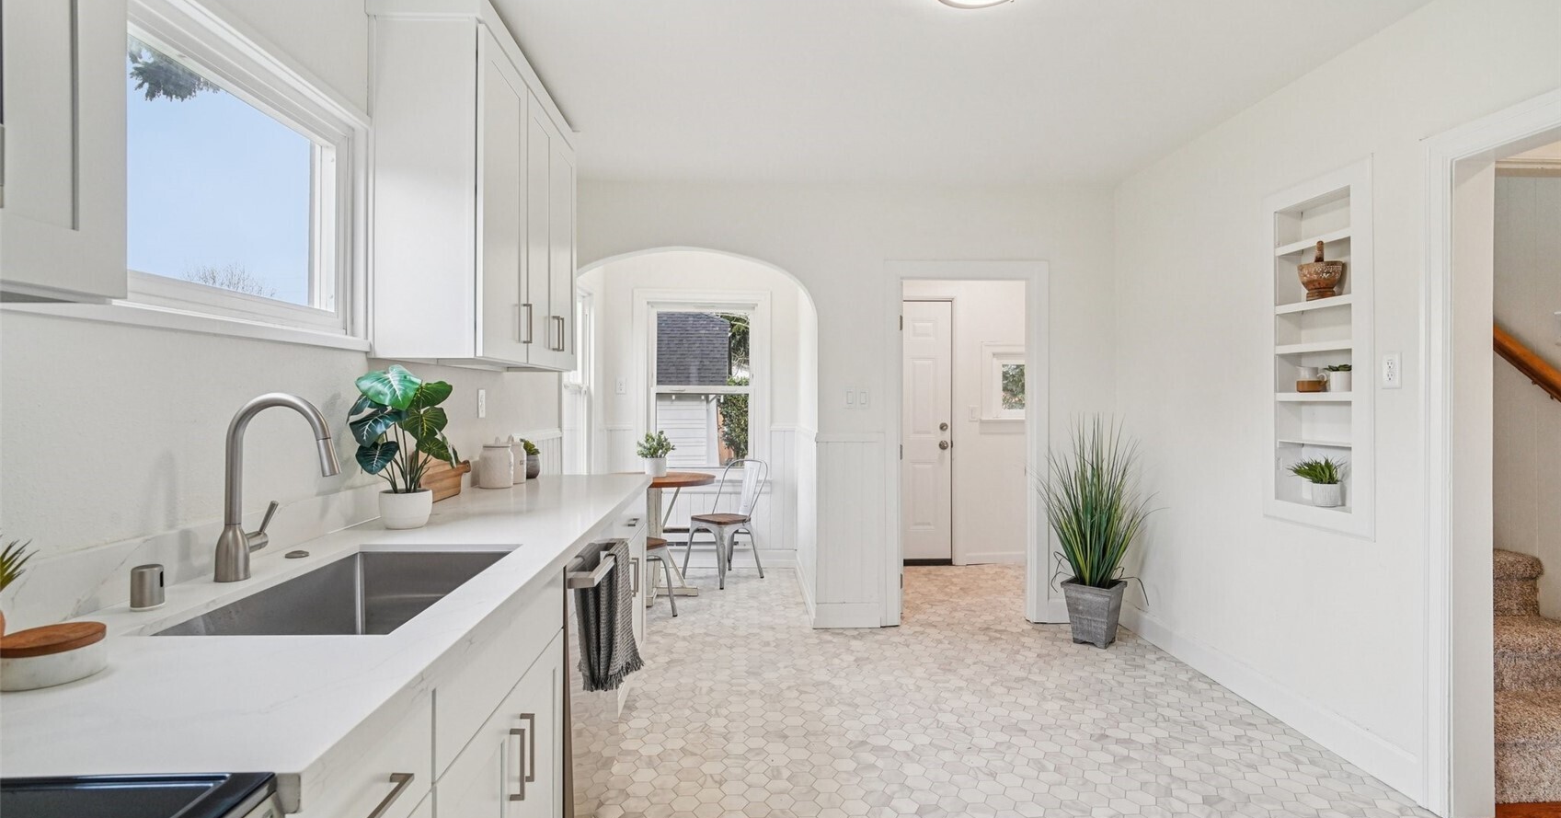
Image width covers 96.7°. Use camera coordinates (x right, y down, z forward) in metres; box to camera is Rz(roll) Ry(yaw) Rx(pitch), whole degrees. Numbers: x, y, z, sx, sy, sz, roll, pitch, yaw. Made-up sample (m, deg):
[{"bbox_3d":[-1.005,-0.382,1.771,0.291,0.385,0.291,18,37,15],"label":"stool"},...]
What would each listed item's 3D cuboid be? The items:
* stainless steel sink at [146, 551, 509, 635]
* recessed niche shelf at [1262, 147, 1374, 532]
[{"bbox_3d":[-0.834,0.471,1.406,0.420,0.230,0.680,0,1,-3],"label":"stainless steel sink"},{"bbox_3d":[2.082,-0.216,2.639,0.140,1.335,0.515,0,1,-3],"label":"recessed niche shelf"}]

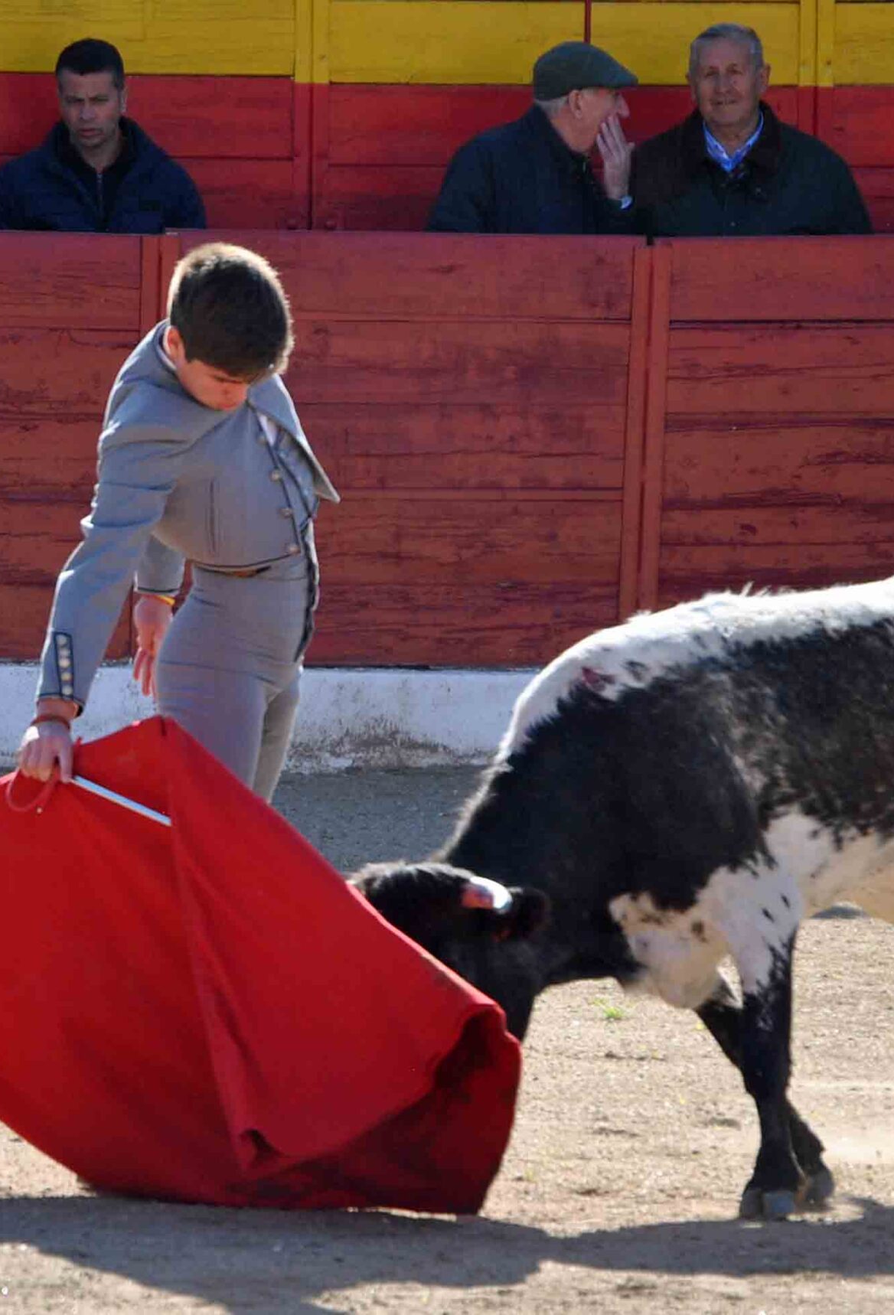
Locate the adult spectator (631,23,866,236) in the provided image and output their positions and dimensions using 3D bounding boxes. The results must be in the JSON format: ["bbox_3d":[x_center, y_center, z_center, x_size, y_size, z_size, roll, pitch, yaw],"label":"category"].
[{"bbox_3d":[0.680,-0.610,27.060,0.560,1.680,0.340,2,4,12],"label":"adult spectator"}]

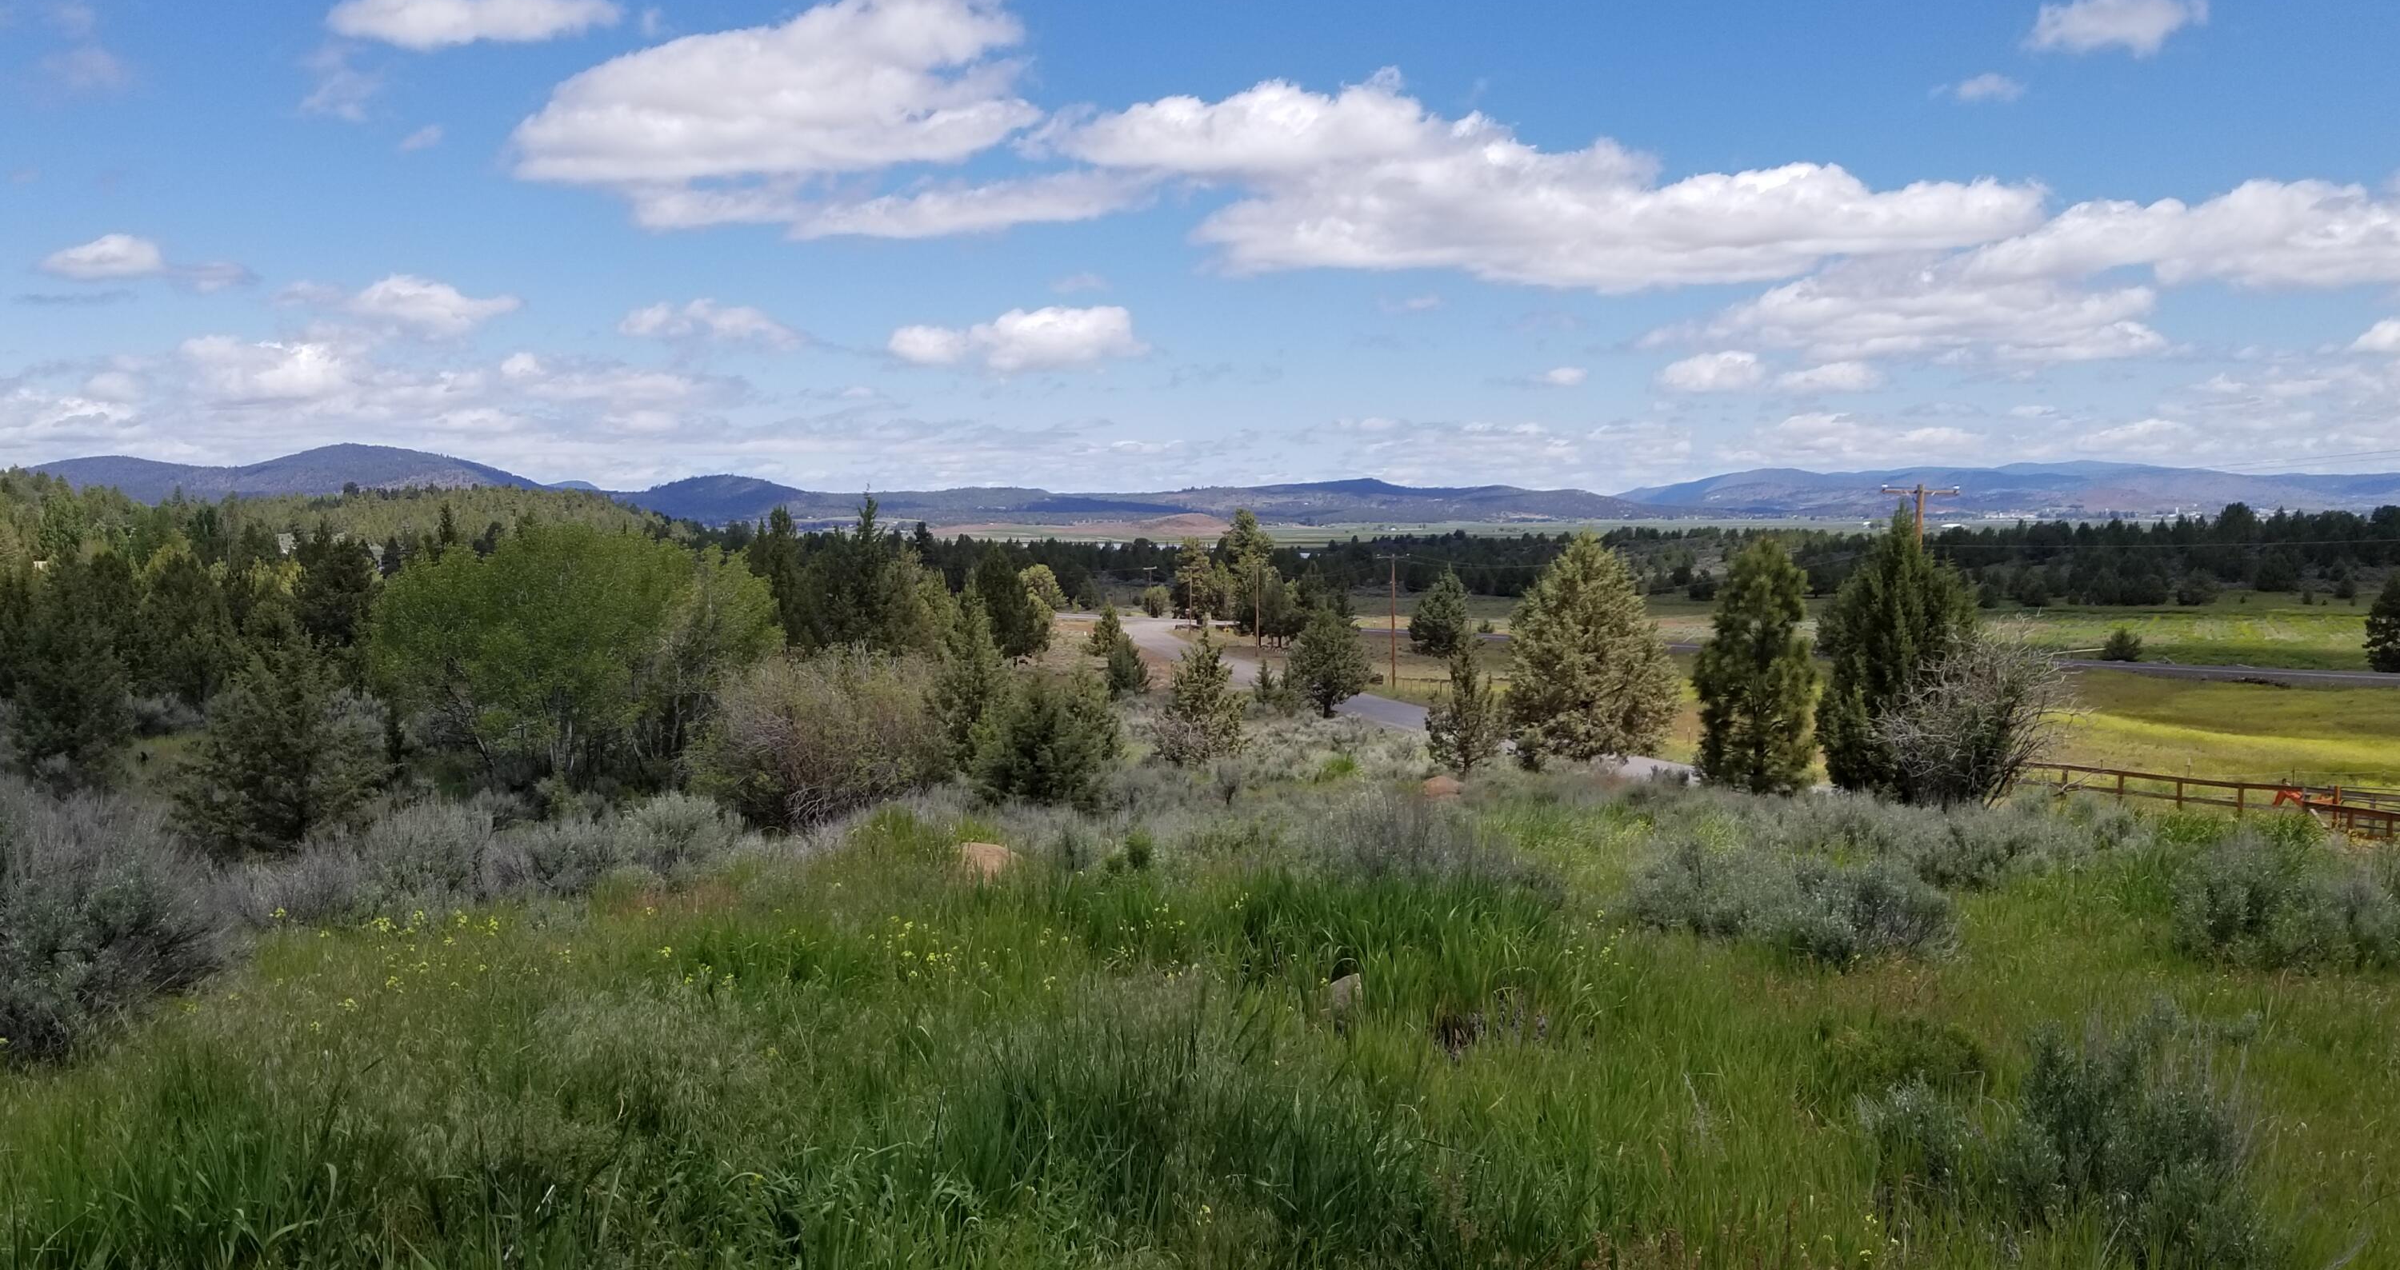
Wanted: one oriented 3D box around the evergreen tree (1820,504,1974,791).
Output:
[{"bbox_3d":[18.934,0.484,49.000,4.250,7.950,4.250,0,4,0],"label":"evergreen tree"}]

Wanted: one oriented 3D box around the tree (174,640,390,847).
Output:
[{"bbox_3d":[-13.265,1.596,26.000,2.940,3.160,2.940,0,4,0],"label":"tree"}]

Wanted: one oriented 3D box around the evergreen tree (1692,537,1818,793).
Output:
[{"bbox_3d":[16.010,0.919,52.000,3.520,7.520,3.520,0,4,0],"label":"evergreen tree"}]

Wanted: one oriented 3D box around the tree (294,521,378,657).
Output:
[{"bbox_3d":[-45.553,-2.372,95.000,4.310,7.210,4.310,0,4,0],"label":"tree"}]

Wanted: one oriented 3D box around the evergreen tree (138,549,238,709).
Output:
[{"bbox_3d":[-34.824,-0.161,62.000,3.320,5.550,3.320,0,4,0],"label":"evergreen tree"}]

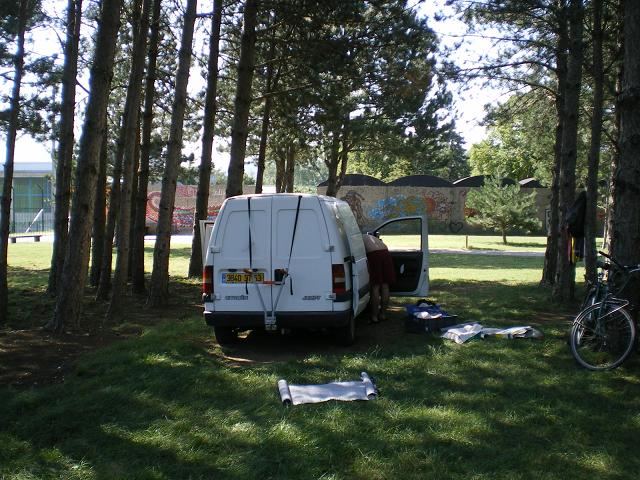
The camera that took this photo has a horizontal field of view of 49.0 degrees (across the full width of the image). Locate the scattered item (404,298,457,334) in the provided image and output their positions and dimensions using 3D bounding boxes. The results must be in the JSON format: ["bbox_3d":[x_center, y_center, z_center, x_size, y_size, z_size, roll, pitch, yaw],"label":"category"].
[{"bbox_3d":[1.640,1.130,10.350,0.740,0.400,0.520,0,1,6],"label":"scattered item"}]

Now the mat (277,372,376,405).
[{"bbox_3d":[0.067,1.345,6.380,0.880,0.100,0.630,-1,1,-11],"label":"mat"}]

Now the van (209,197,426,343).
[{"bbox_3d":[-0.190,0.370,10.700,1.930,1.930,4.450,0,1,9],"label":"van"}]

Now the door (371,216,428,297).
[{"bbox_3d":[1.260,0.260,11.200,1.000,1.250,0.180,0,1,28],"label":"door"}]

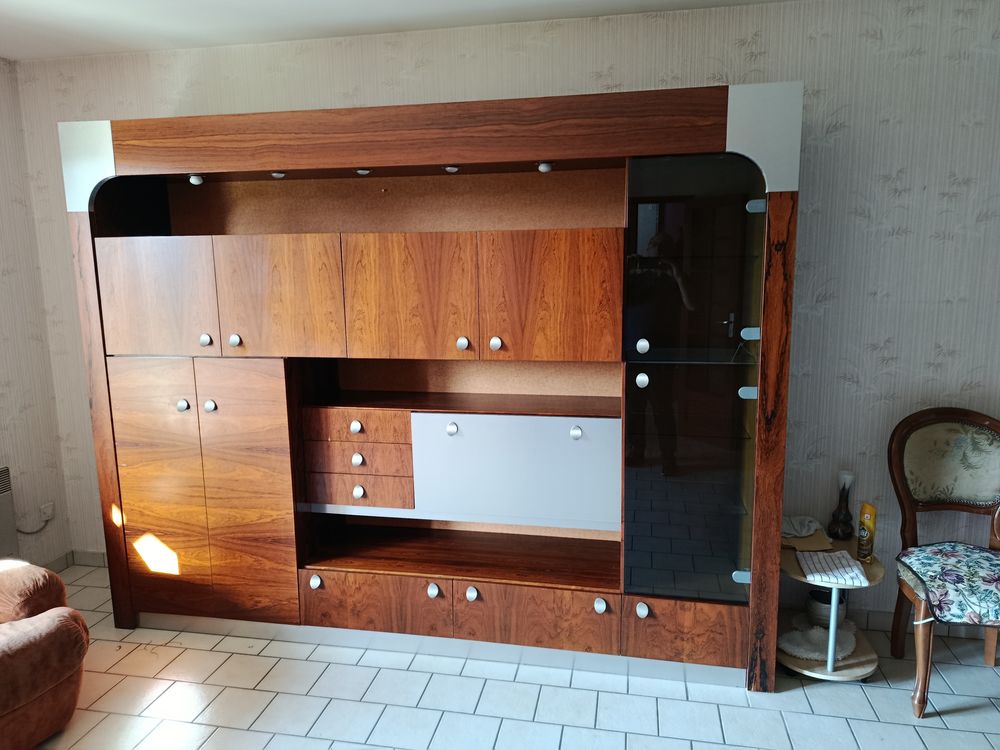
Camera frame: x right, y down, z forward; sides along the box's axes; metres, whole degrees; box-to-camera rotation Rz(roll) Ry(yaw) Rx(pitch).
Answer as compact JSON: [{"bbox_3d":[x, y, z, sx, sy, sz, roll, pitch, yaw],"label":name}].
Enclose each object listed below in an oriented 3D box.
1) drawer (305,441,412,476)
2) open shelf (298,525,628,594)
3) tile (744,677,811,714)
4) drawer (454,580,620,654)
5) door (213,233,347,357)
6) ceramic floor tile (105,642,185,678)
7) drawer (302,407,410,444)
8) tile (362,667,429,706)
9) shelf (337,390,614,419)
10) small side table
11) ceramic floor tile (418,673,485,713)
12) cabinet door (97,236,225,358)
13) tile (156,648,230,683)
[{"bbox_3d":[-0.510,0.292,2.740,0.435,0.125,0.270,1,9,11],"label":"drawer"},{"bbox_3d":[-0.132,0.723,2.813,1.225,0.022,0.433,1,9,11],"label":"open shelf"},{"bbox_3d":[0.969,1.122,2.435,0.199,0.010,0.199,1,9,11],"label":"tile"},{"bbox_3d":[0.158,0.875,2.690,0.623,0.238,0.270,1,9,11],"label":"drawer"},{"bbox_3d":[-0.812,-0.288,2.556,0.504,0.450,0.030,1,9,11],"label":"door"},{"bbox_3d":[-1.360,1.107,2.676,0.200,0.010,0.200,1,9,11],"label":"ceramic floor tile"},{"bbox_3d":[-0.528,0.174,2.878,0.447,0.132,0.326,1,9,11],"label":"drawer"},{"bbox_3d":[-0.368,1.129,2.493,0.199,0.010,0.199,1,9,11],"label":"tile"},{"bbox_3d":[-0.130,0.115,2.749,1.211,0.020,0.375,1,9,11],"label":"shelf"},{"bbox_3d":[1.203,0.883,2.604,0.389,0.403,0.468,1,9,11],"label":"small side table"},{"bbox_3d":[-0.167,1.130,2.450,0.200,0.010,0.200,1,9,11],"label":"ceramic floor tile"},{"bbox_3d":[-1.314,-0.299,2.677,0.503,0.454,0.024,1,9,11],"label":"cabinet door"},{"bbox_3d":[-1.161,1.111,2.638,0.200,0.010,0.200,1,9,11],"label":"tile"}]

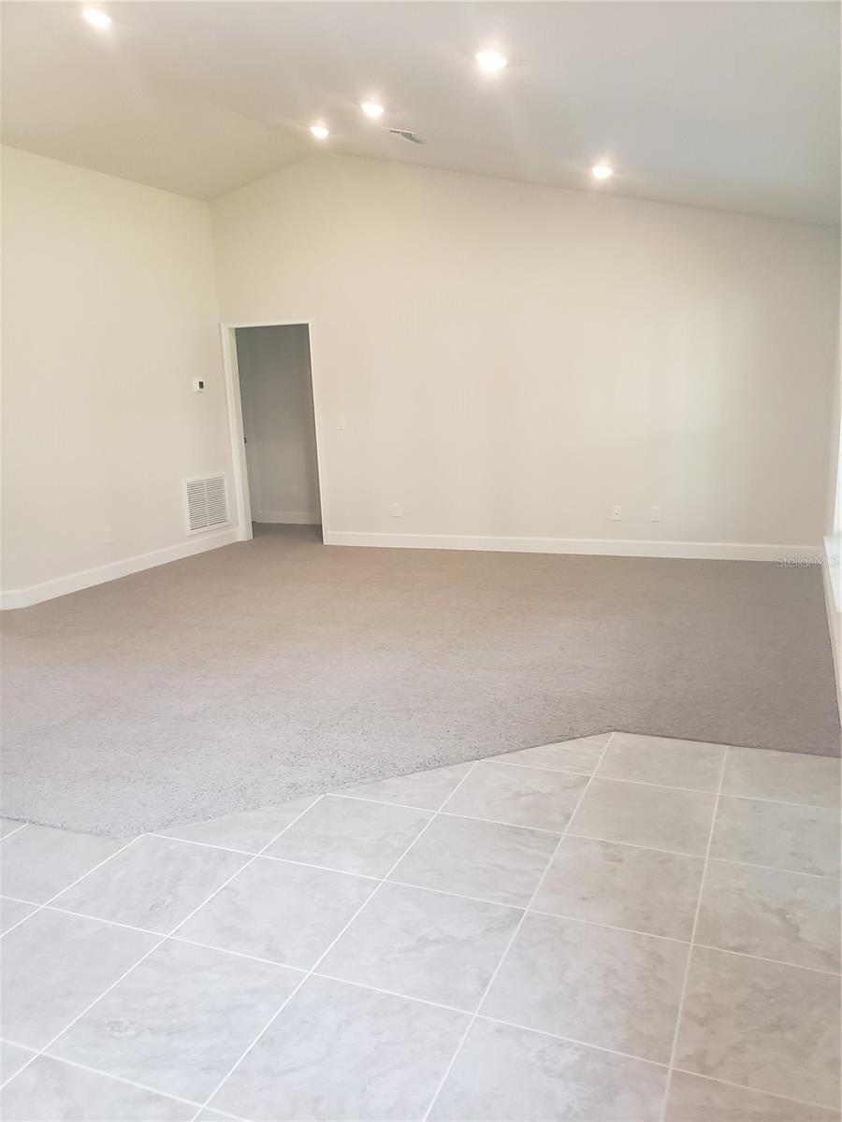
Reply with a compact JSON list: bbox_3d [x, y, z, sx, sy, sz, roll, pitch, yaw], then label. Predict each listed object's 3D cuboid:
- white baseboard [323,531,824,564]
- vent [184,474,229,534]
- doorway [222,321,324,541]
[{"bbox_3d":[1.072,-0.129,7.273,4.326,0.130,0.018,3,13,24],"label":"white baseboard"},{"bbox_3d":[-2.038,-0.554,8.106,0.022,0.530,0.630,3,13,24],"label":"vent"},{"bbox_3d":[-1.389,-1.231,8.195,1.029,2.130,0.140,3,13,24],"label":"doorway"}]

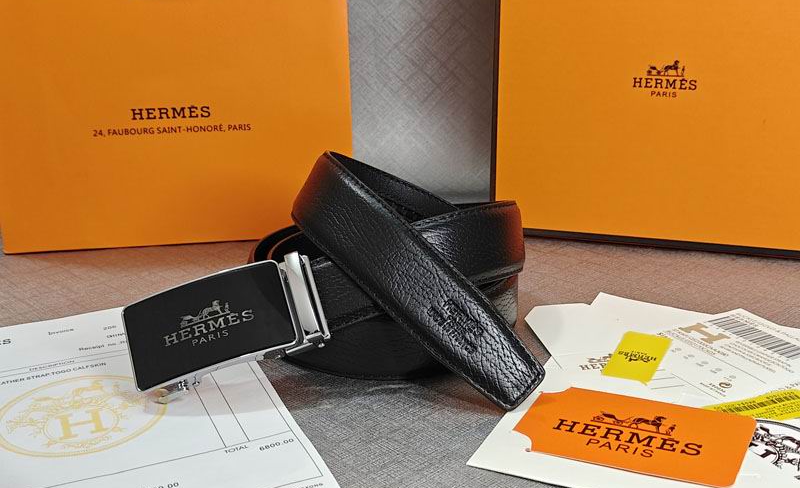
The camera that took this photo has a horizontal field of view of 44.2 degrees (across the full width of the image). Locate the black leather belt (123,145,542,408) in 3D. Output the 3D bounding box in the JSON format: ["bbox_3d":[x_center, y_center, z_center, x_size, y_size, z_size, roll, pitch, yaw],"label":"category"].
[{"bbox_3d":[-0.031,0.005,0.457,0.182,0.087,0.156,-3,21,-7],"label":"black leather belt"}]

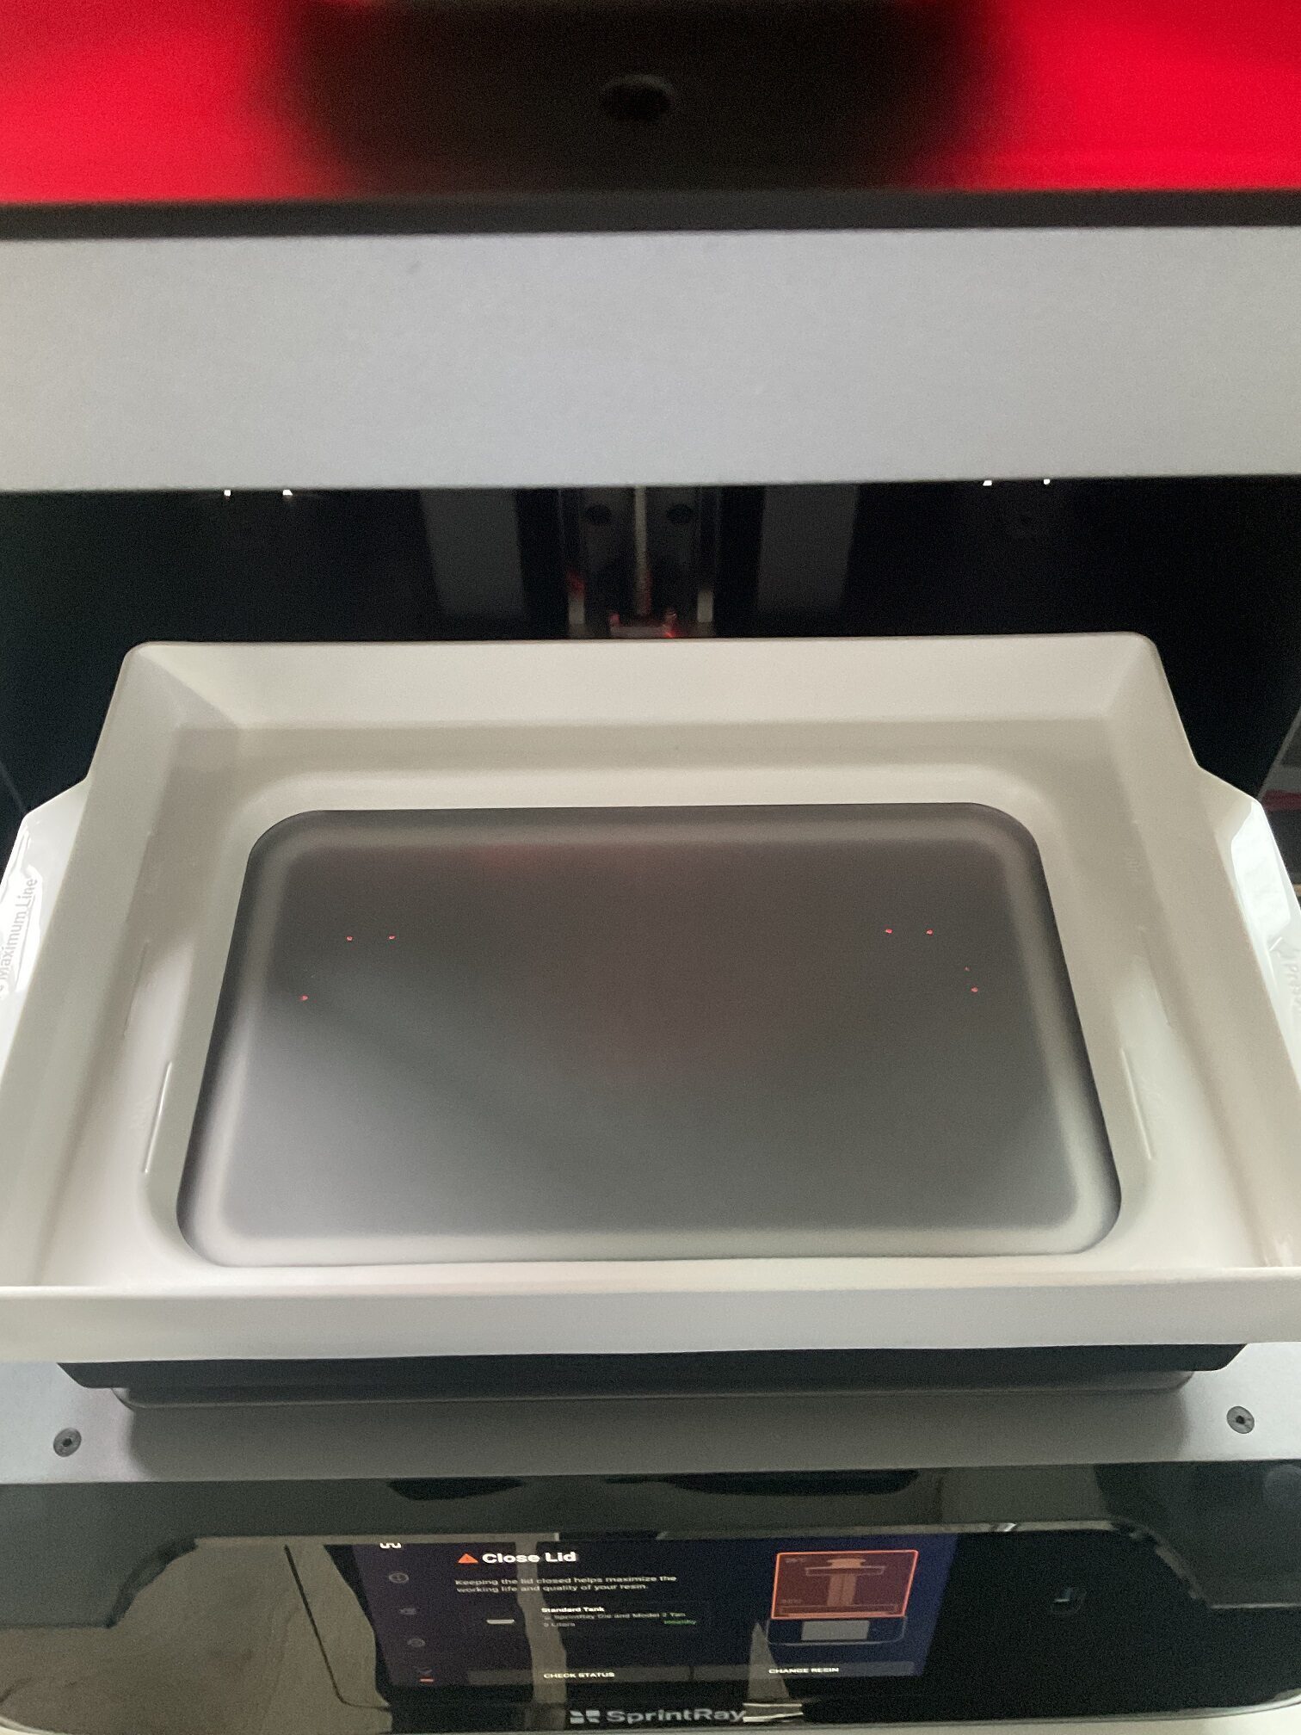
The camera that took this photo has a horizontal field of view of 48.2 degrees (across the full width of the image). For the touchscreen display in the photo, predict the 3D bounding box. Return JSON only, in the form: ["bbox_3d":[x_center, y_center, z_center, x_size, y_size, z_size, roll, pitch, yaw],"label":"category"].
[{"bbox_3d":[0.002,0.201,0.404,0.157,0.089,0.010,-1,38,0],"label":"touchscreen display"}]

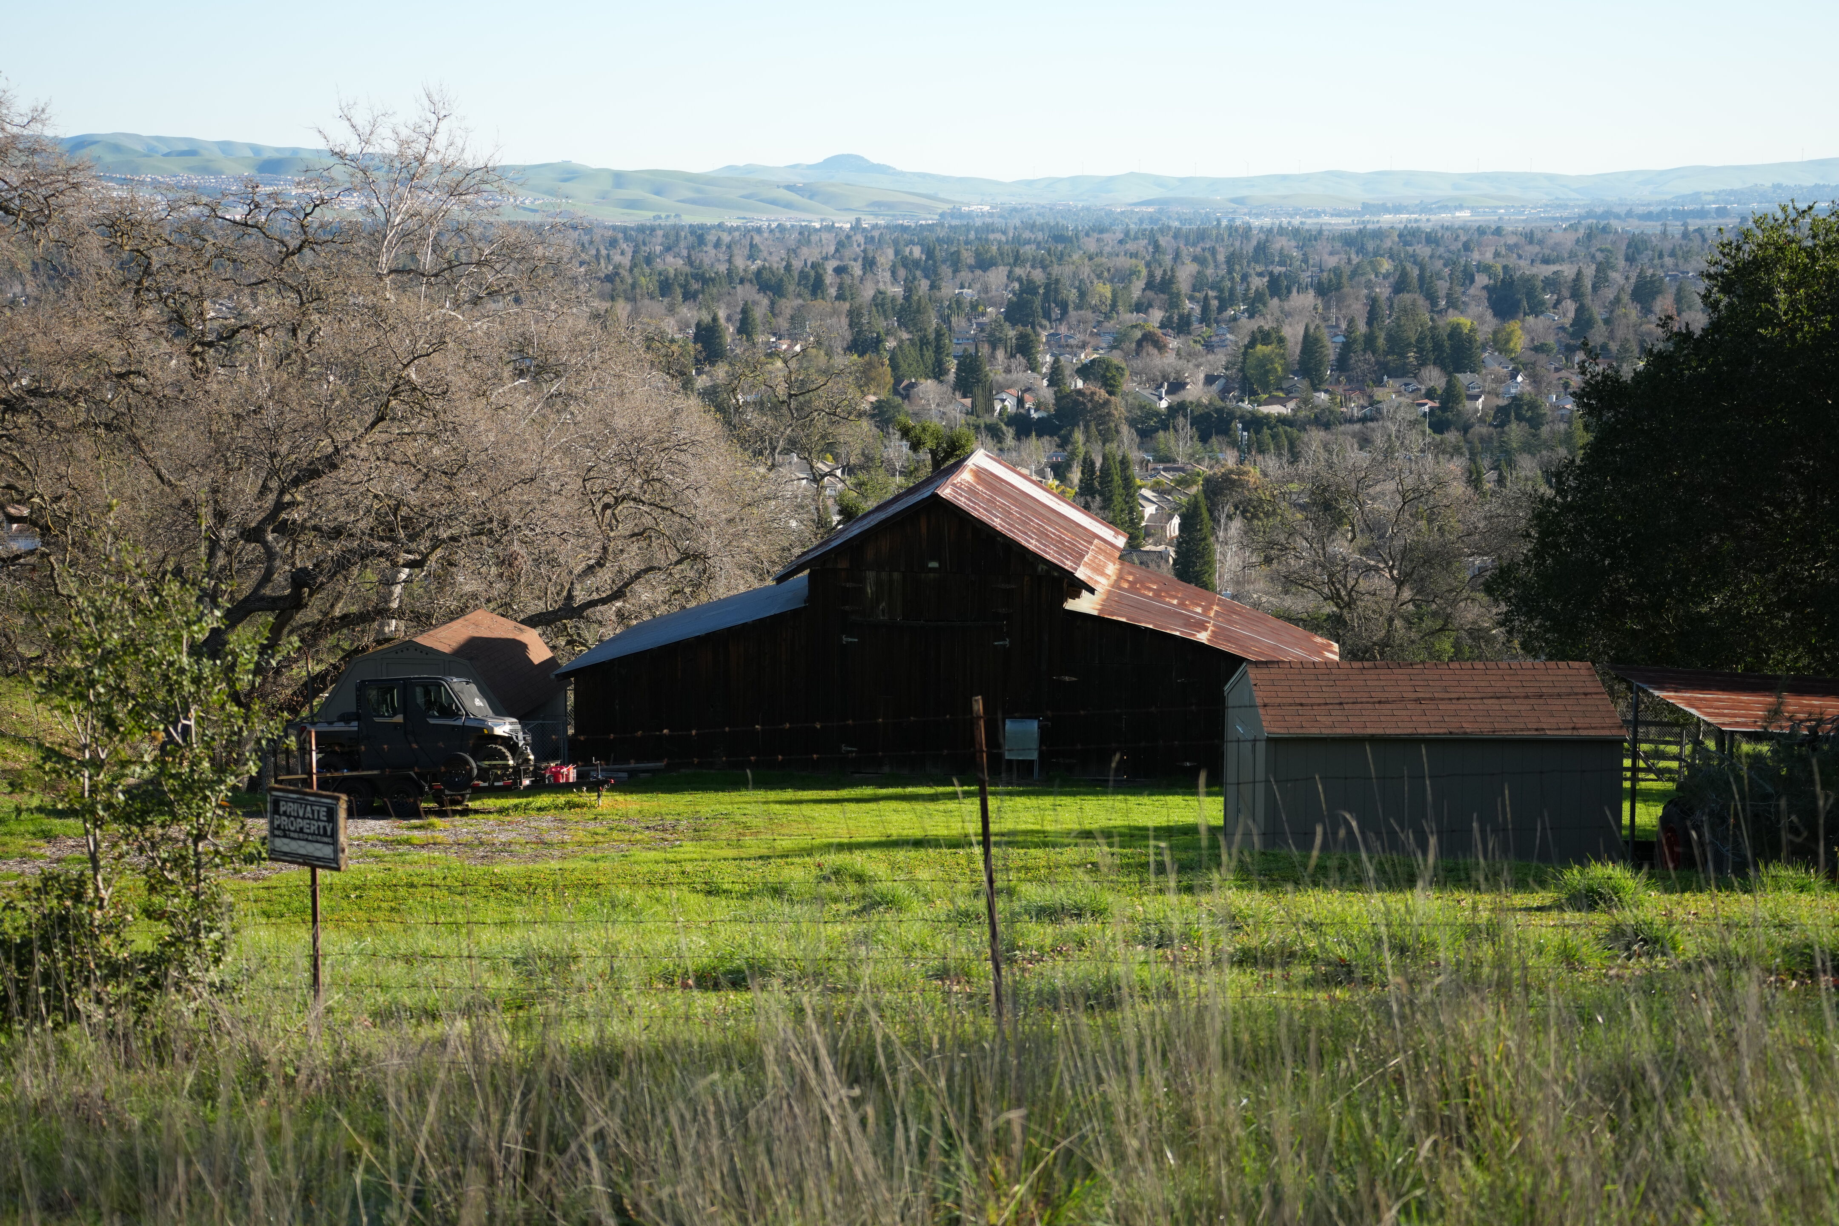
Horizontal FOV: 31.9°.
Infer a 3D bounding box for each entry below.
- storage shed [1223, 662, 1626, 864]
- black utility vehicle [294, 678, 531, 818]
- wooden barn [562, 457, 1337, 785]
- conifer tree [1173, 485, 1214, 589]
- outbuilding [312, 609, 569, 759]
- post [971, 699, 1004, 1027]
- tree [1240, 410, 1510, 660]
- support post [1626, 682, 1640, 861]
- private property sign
[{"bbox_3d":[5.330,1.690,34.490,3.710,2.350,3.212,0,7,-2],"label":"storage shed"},{"bbox_3d":[-8.927,2.201,56.862,3.950,2.120,1.650,1,8,11],"label":"black utility vehicle"},{"bbox_3d":[0.913,-0.247,66.798,15.000,5.550,10.400,1,7,6],"label":"wooden barn"},{"bbox_3d":[36.809,-8.740,431.089,5.600,16.849,5.600,0,7,0],"label":"conifer tree"},{"bbox_3d":[-9.302,1.681,63.374,3.850,2.900,4.500,1,8,9],"label":"outbuilding"},{"bbox_3d":[0.226,0.809,10.471,0.036,1.126,0.036,1,9,33],"label":"post"},{"bbox_3d":[18.534,-2.420,130.745,10.500,11.517,10.000,0,7,0],"label":"tree"},{"bbox_3d":[8.193,1.897,36.956,0.070,2.200,0.070,0,7,0],"label":"support post"},{"bbox_3d":[-2.291,0.809,12.030,0.365,0.275,0.040,5,9,33],"label":"private property sign"}]

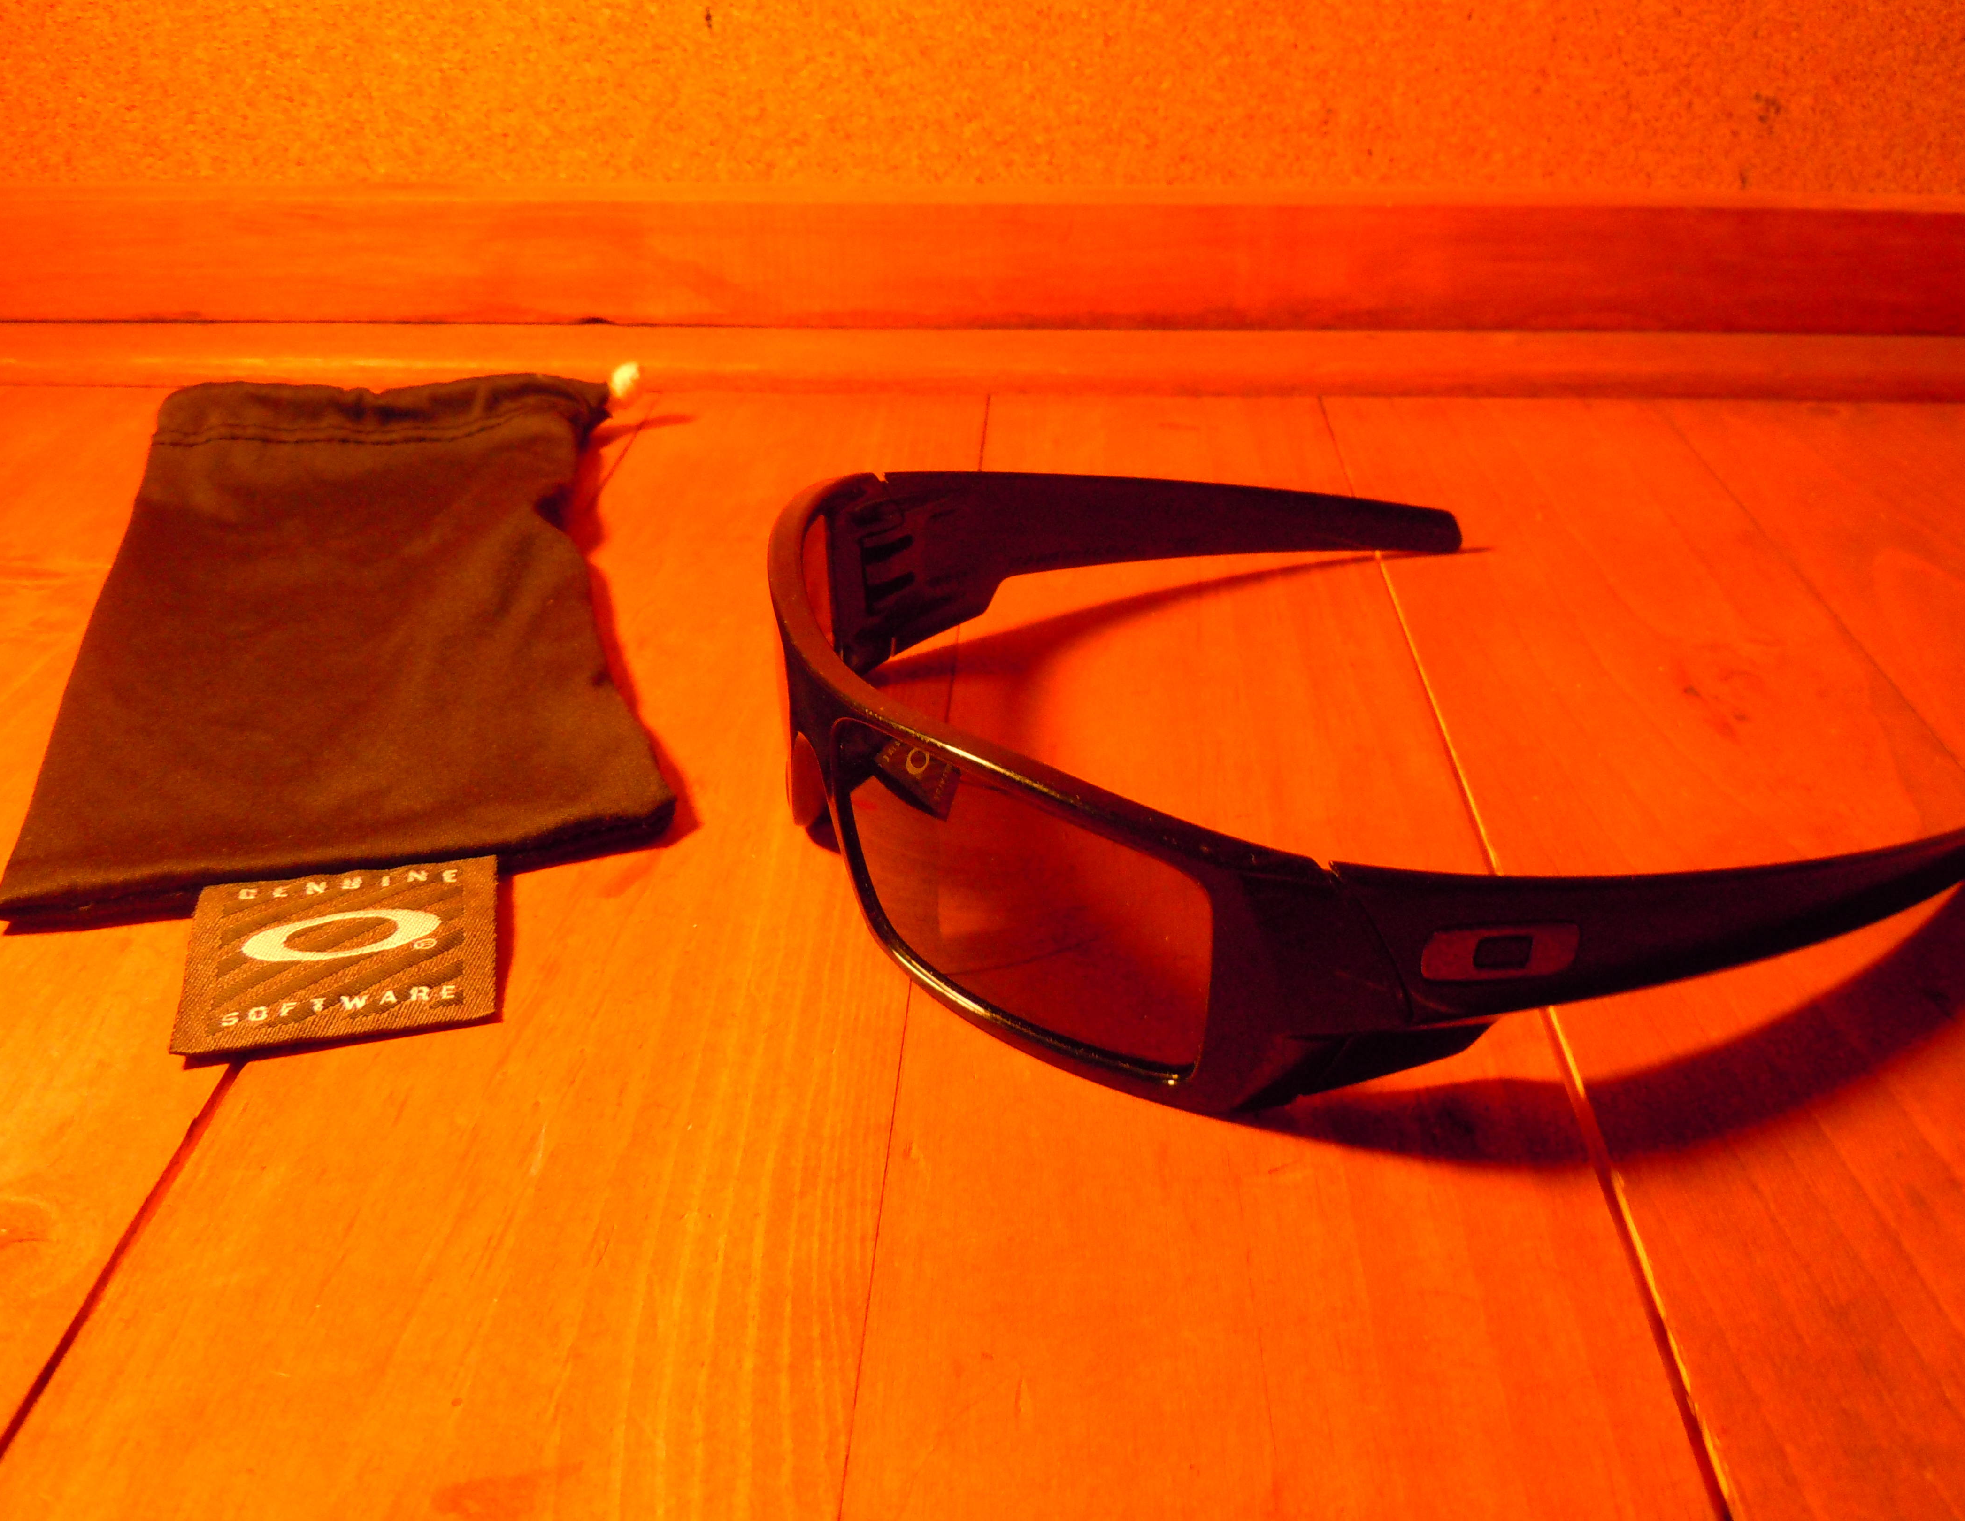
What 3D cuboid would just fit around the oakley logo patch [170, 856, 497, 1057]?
[{"bbox_3d":[-0.083,0.024,0.229,0.038,0.004,0.038,-6,31,-10],"label":"oakley logo patch"}]

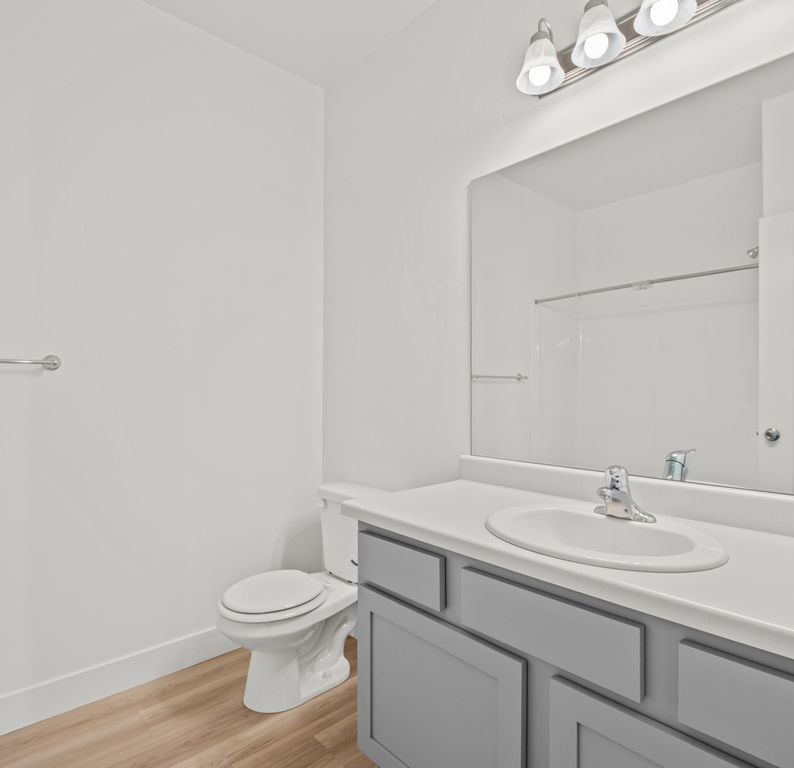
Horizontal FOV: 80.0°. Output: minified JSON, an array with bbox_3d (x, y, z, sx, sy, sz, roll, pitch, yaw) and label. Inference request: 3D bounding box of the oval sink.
[{"bbox_3d":[0.428,0.408,1.045,0.425,0.175,0.485,2,-2,-43],"label":"oval sink"}]

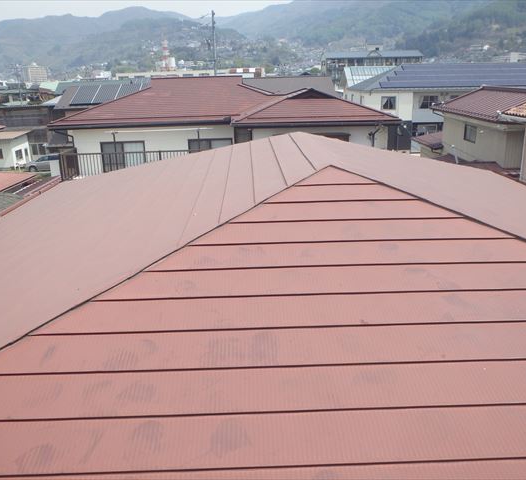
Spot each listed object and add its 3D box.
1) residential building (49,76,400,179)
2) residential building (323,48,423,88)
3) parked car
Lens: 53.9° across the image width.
[{"bbox_3d":[-1.667,-3.555,23.877,13.100,7.550,9.300,-3,17,-6],"label":"residential building"},{"bbox_3d":[36.956,-55.904,177.630,31.800,17.600,12.500,-1,17,0],"label":"residential building"},{"bbox_3d":[-18.735,-7.022,46.337,4.500,1.480,1.700,-4,17,-11],"label":"parked car"}]

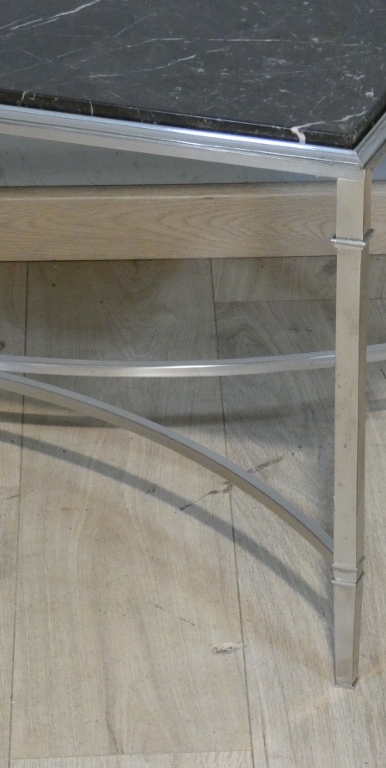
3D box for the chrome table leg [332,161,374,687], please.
[{"bbox_3d":[0.122,0.043,2.456,0.025,0.447,0.025,9,29,18],"label":"chrome table leg"}]

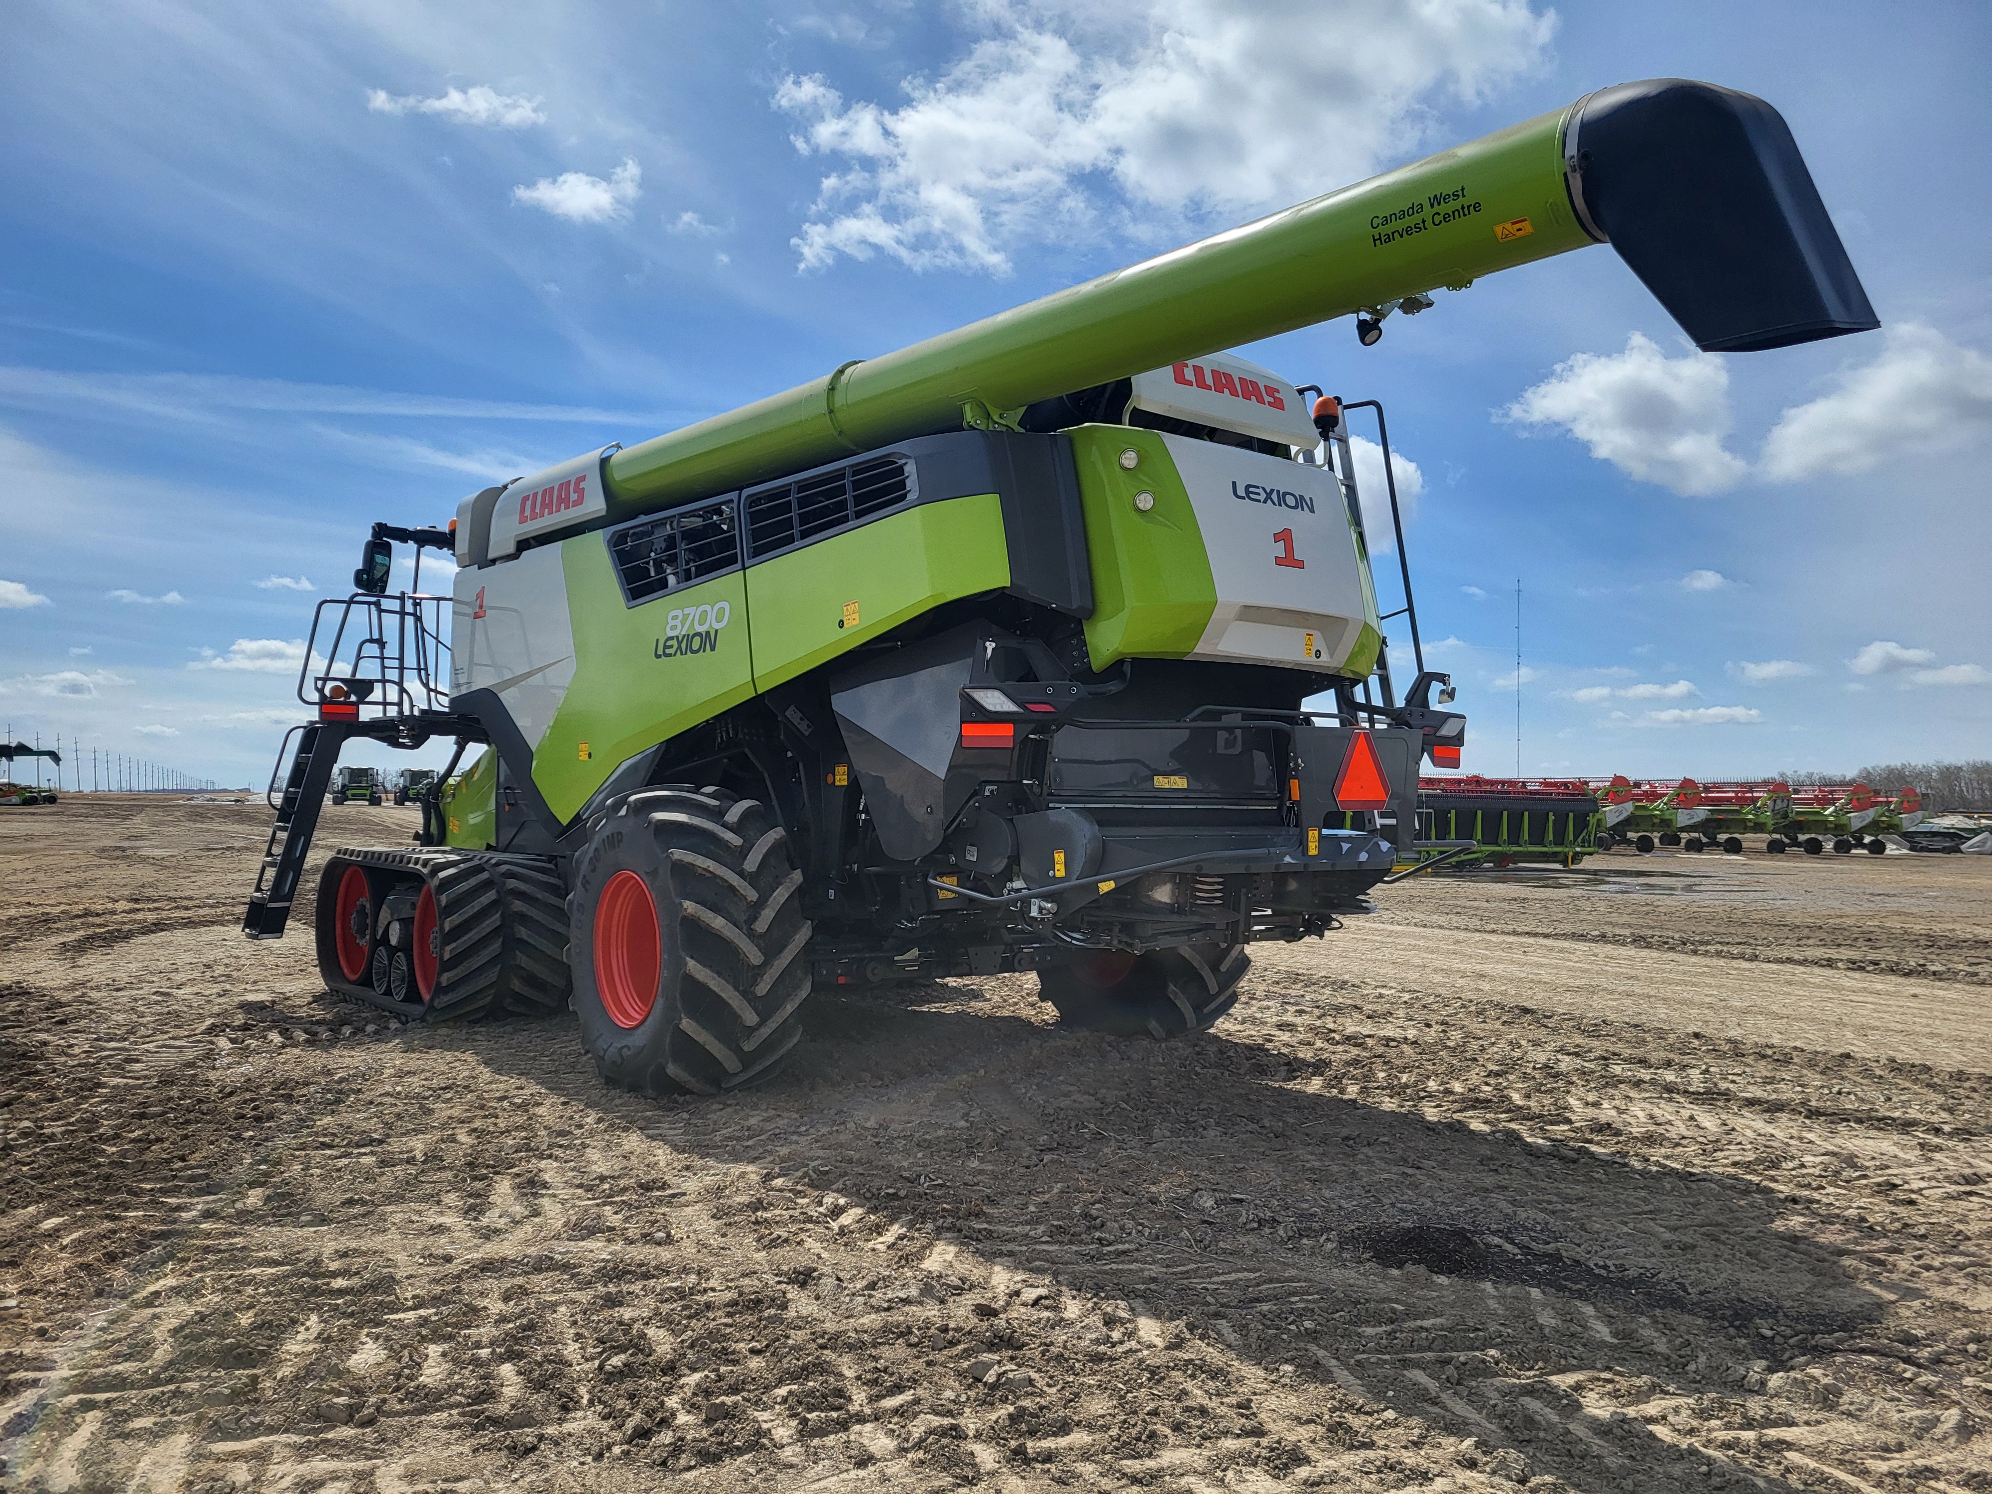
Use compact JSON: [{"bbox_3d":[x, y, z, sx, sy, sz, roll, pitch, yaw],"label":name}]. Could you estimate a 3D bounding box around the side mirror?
[{"bbox_3d":[-4.974,-1.433,11.992,0.160,0.460,0.280,-1,-3,40],"label":"side mirror"}]

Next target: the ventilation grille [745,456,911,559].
[{"bbox_3d":[-0.864,-1.155,7.492,0.080,0.380,1.500,2,-3,-39],"label":"ventilation grille"}]

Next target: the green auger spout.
[{"bbox_3d":[-0.187,-1.478,6.905,0.460,0.860,7.700,2,-3,-40],"label":"green auger spout"}]

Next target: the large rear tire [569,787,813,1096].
[{"bbox_3d":[-1.658,1.035,7.986,0.720,1.620,1.620,2,-3,-39],"label":"large rear tire"}]

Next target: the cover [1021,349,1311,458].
[{"bbox_3d":[0.850,-1.725,7.751,1.320,0.600,1.050,2,-3,-39],"label":"cover"}]

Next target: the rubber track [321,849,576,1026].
[{"bbox_3d":[-4.121,1.315,11.043,0.890,1.140,2.780,2,-3,-39],"label":"rubber track"}]

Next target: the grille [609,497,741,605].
[{"bbox_3d":[-1.861,-1.103,8.704,0.080,0.500,1.600,2,-3,-39],"label":"grille"}]

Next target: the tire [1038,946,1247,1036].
[{"bbox_3d":[0.971,1.143,10.136,0.720,1.620,1.620,2,-3,-39],"label":"tire"}]

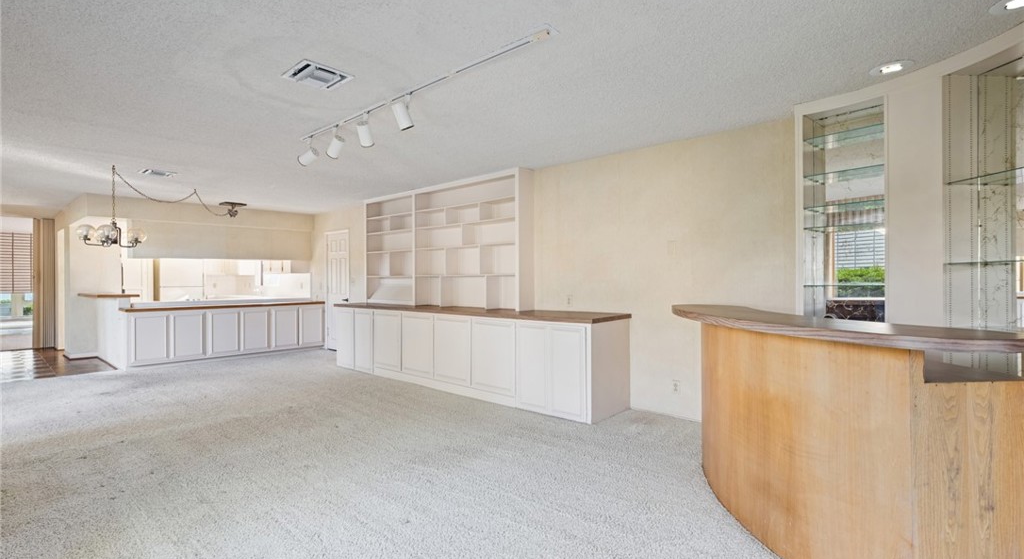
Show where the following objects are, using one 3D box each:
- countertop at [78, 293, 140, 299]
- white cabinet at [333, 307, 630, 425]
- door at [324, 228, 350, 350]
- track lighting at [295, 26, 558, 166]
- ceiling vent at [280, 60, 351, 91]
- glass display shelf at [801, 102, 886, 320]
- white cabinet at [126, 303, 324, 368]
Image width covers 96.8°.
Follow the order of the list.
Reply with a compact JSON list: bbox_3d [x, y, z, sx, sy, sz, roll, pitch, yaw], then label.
[{"bbox_3d":[-6.221,0.254,7.046,1.500,0.045,0.480,0,0,40],"label":"countertop"},{"bbox_3d":[-0.743,0.797,5.470,4.260,0.888,0.640,0,0,40],"label":"white cabinet"},{"bbox_3d":[-2.997,0.236,7.857,0.760,2.060,0.070,0,0,40],"label":"door"},{"bbox_3d":[-0.812,-1.087,3.107,2.700,0.250,0.200,0,0,40],"label":"track lighting"},{"bbox_3d":[-1.154,-1.204,2.703,0.310,0.030,0.295,0,0,40],"label":"ceiling vent"},{"bbox_3d":[2.248,-0.407,3.062,0.220,1.465,0.450,0,0,-44],"label":"glass display shelf"},{"bbox_3d":[-4.624,0.840,7.476,0.600,0.840,2.750,0,0,40],"label":"white cabinet"}]

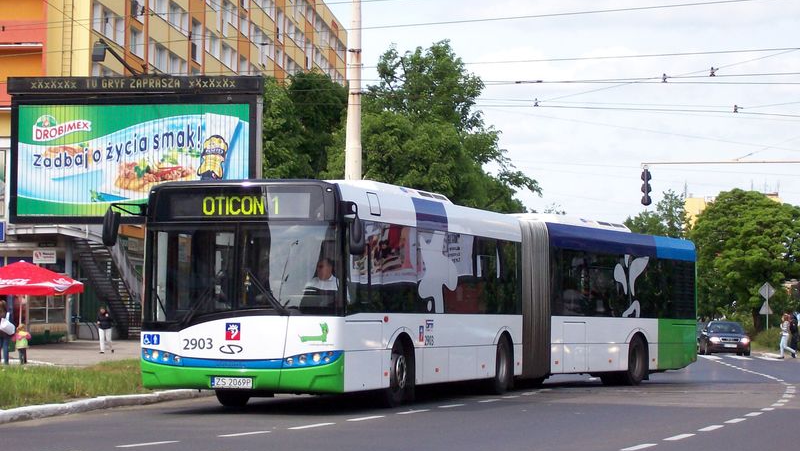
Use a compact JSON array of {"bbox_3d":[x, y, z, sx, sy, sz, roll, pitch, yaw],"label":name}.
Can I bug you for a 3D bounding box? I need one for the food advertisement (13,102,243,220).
[{"bbox_3d":[-5.672,-1.375,42.565,5.040,2.380,0.100,0,-3,9],"label":"food advertisement"}]

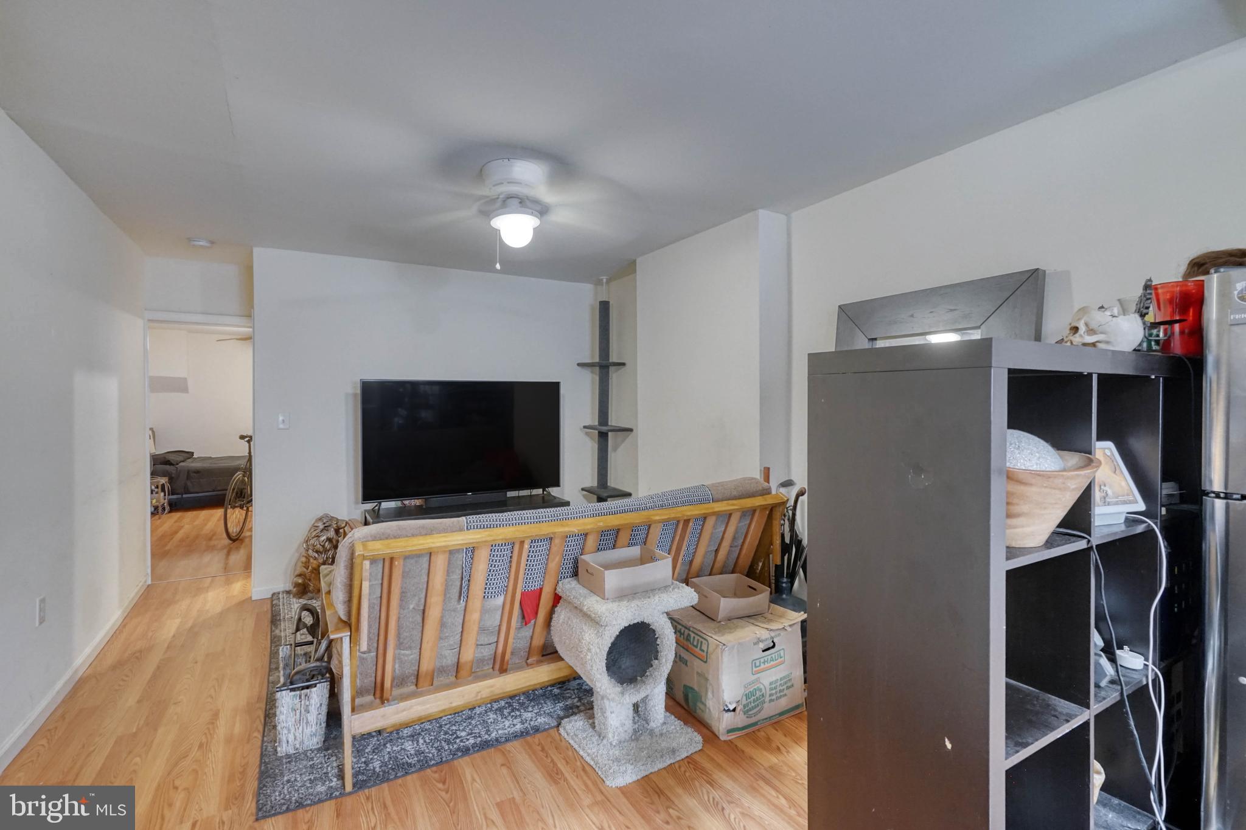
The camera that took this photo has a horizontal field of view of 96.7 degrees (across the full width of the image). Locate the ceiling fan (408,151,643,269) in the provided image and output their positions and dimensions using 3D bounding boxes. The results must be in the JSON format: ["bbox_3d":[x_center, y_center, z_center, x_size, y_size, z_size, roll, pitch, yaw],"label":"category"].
[{"bbox_3d":[-0.527,-0.968,2.683,1.090,0.420,1.090,-1,1,-31],"label":"ceiling fan"}]

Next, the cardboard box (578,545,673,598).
[{"bbox_3d":[0.011,0.674,2.400,0.325,0.112,0.245,-1,1,-30],"label":"cardboard box"}]

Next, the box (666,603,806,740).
[{"bbox_3d":[0.499,1.132,2.584,0.457,0.405,0.457,-1,1,-29],"label":"box"}]

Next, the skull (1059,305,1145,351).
[{"bbox_3d":[1.221,-0.209,1.418,0.180,0.138,0.130,0,1,17],"label":"skull"}]

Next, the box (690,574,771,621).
[{"bbox_3d":[0.503,0.862,2.618,0.272,0.115,0.248,-1,1,-24],"label":"box"}]

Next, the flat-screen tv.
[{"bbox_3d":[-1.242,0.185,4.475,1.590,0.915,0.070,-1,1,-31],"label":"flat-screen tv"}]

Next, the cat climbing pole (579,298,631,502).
[{"bbox_3d":[-0.183,0.080,5.093,0.340,2.430,0.420,-1,1,-31],"label":"cat climbing pole"}]

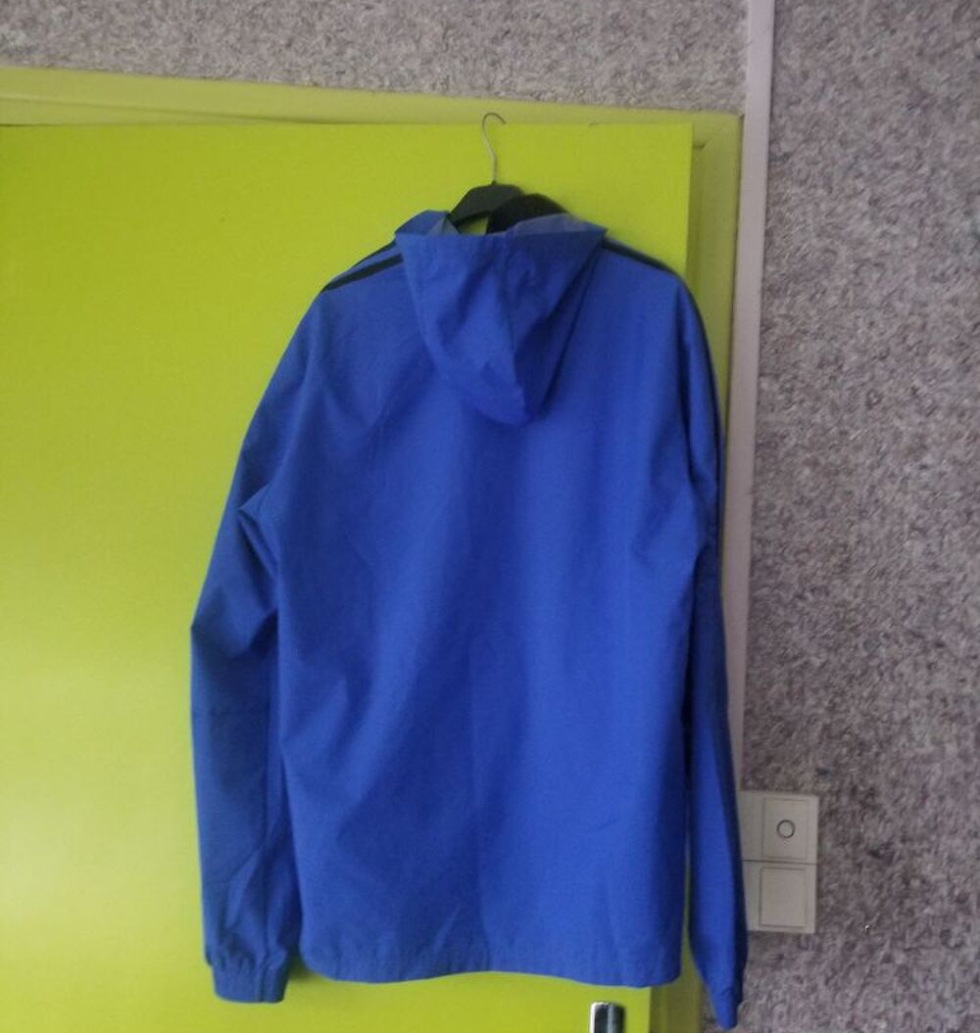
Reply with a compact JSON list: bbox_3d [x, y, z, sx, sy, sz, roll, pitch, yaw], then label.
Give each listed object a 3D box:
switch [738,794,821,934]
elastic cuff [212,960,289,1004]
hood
[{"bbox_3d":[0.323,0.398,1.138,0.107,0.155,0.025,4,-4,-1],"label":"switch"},{"bbox_3d":[-0.247,0.479,1.010,0.074,0.041,0.045,1,-4,8],"label":"elastic cuff"},{"bbox_3d":[0.011,-0.195,0.966,0.203,0.205,0.130,2,-4,8],"label":"hood"}]

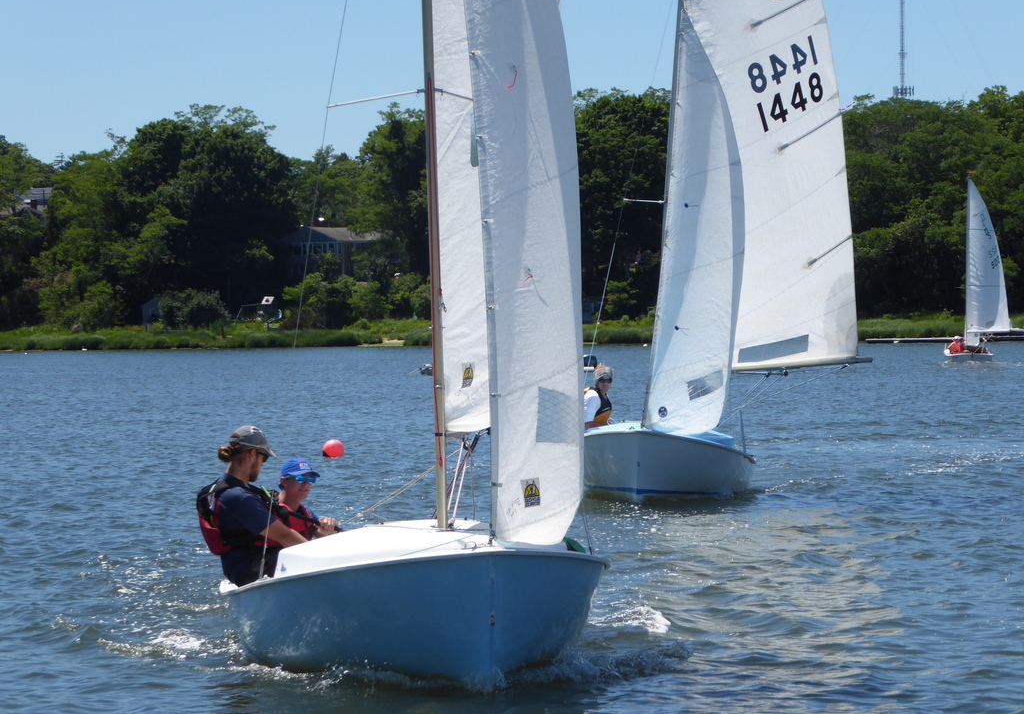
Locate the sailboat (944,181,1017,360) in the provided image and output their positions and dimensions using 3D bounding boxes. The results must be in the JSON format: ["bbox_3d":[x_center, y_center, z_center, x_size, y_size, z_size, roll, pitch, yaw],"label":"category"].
[{"bbox_3d":[18.600,-3.450,177.000,2.700,7.350,5.100,-1,0,2],"label":"sailboat"}]

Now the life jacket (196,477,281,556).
[{"bbox_3d":[-1.410,0.835,23.100,0.410,0.430,0.430,-1,0,0],"label":"life jacket"}]

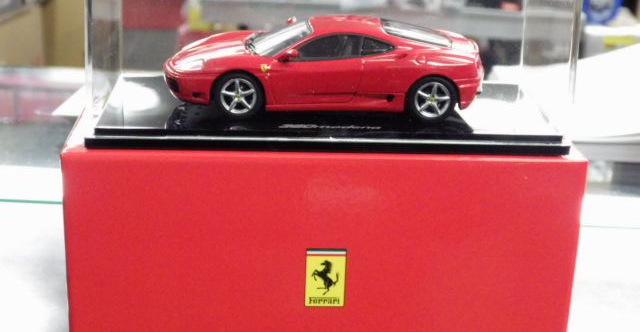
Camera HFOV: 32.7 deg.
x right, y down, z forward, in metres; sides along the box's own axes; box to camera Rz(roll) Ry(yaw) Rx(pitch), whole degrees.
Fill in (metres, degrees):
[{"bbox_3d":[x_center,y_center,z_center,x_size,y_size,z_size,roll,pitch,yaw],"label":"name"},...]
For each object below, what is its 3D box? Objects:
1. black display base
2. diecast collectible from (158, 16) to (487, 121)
[{"bbox_3d":[0.002,-0.018,0.362,0.147,0.006,0.067,1,19,-3],"label":"black display base"},{"bbox_3d":[0.002,-0.034,0.357,0.104,0.028,0.047,1,19,-2],"label":"diecast collectible"}]

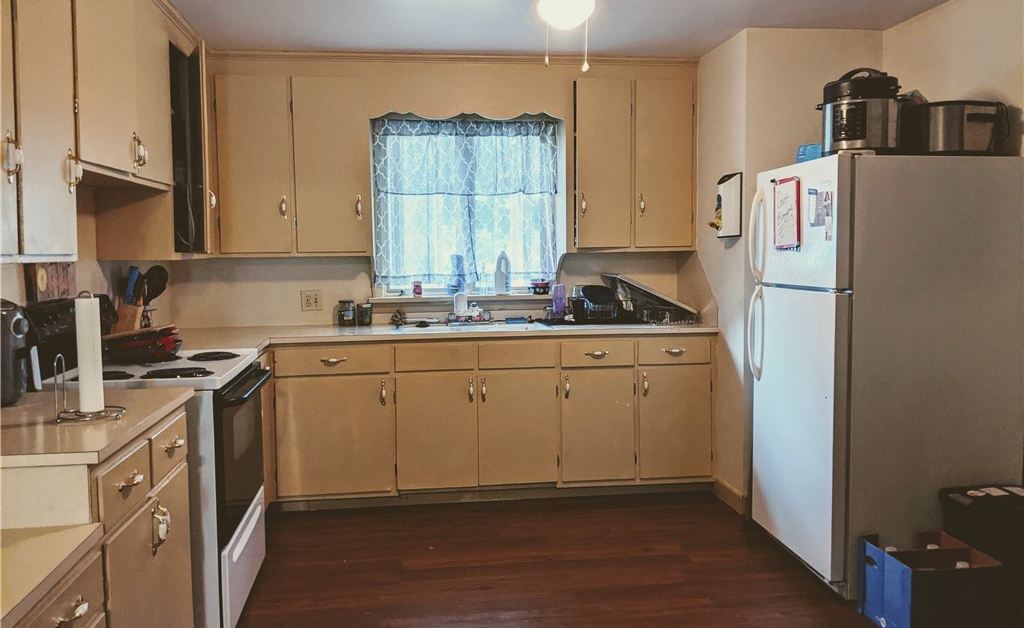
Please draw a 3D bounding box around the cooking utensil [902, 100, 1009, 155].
[{"bbox_3d":[1.716,-0.704,3.116,0.300,0.215,0.400,-1,4,-8],"label":"cooking utensil"}]

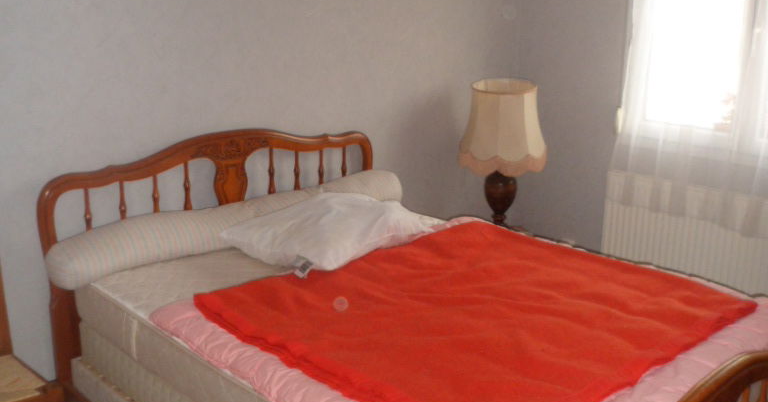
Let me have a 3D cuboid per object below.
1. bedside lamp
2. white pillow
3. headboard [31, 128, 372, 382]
[{"bbox_3d":[0.563,-0.199,3.750,0.428,0.716,0.428,0,15,0],"label":"bedside lamp"},{"bbox_3d":[-0.199,0.076,2.966,0.657,0.159,0.497,-14,21,-43],"label":"white pillow"},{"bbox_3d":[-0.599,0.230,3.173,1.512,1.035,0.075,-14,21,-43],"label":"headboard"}]

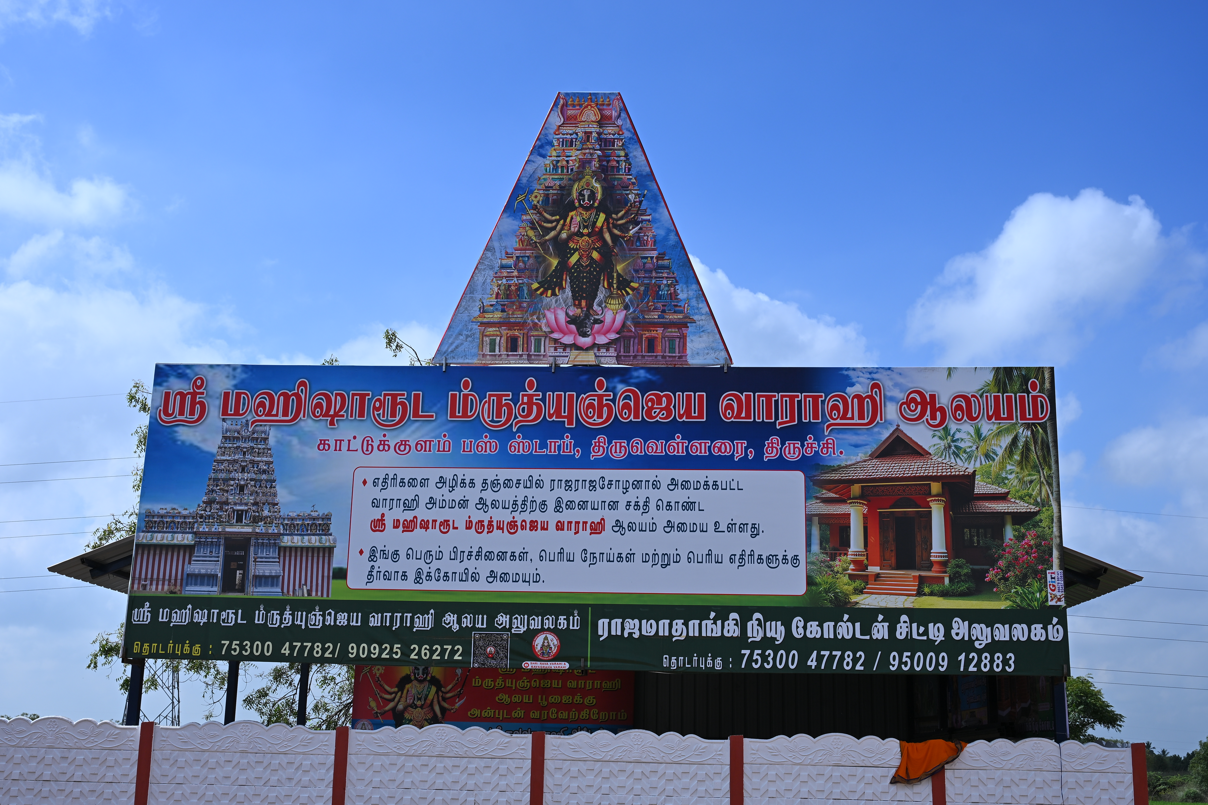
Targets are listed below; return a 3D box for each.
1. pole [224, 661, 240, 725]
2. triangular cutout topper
[{"bbox_3d":[-4.523,4.335,16.866,0.095,3.020,0.095,0,-15,5],"label":"pole"},{"bbox_3d":[-0.202,-1.877,14.950,3.100,3.080,0.070,0,-14,4],"label":"triangular cutout topper"}]

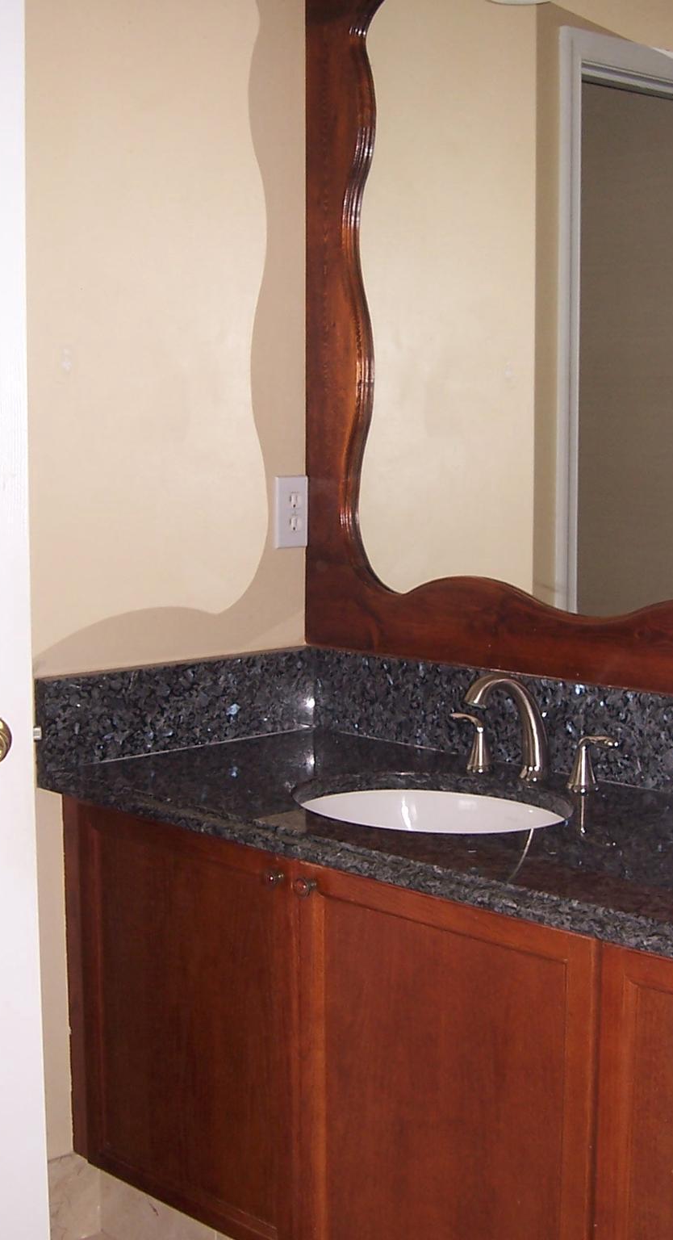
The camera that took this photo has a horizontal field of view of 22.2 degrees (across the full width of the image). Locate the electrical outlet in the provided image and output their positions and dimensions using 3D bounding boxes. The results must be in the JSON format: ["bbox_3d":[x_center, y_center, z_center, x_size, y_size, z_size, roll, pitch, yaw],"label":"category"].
[{"bbox_3d":[-0.074,-0.185,2.960,0.076,0.122,0.008,-6,9,-44],"label":"electrical outlet"}]

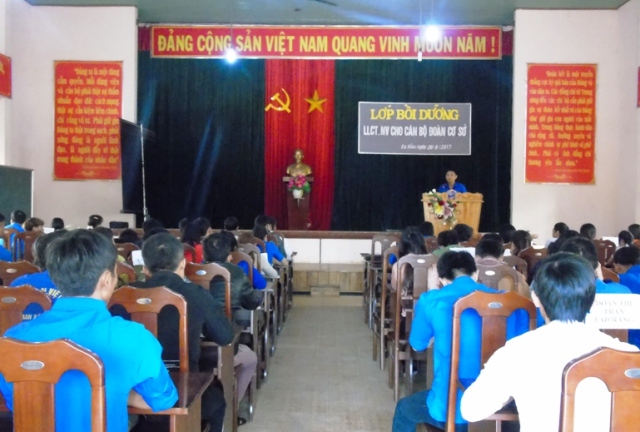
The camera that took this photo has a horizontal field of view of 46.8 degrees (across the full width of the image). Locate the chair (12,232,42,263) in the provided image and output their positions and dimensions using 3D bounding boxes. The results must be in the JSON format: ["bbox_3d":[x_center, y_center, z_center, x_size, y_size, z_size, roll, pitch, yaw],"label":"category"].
[{"bbox_3d":[-3.394,0.717,8.835,0.420,1.070,0.500,1,1,1],"label":"chair"}]

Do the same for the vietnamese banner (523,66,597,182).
[{"bbox_3d":[4.392,-1.670,13.450,1.280,2.180,0.040,1,1,1],"label":"vietnamese banner"}]

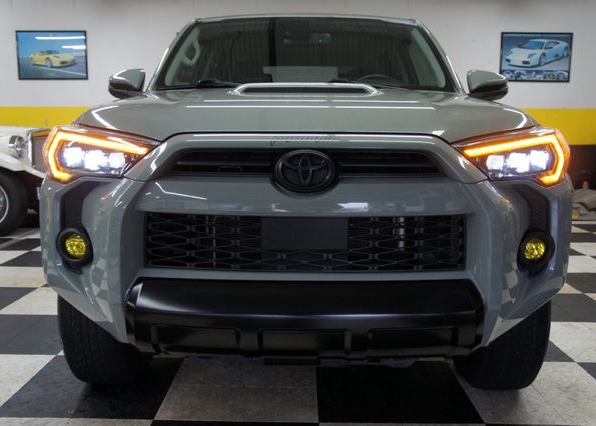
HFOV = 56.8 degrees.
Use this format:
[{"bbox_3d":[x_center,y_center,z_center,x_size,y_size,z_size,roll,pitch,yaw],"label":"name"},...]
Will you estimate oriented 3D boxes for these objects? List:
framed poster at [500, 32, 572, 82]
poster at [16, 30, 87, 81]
[{"bbox_3d":[3.143,-2.055,7.273,0.930,0.630,0.025,1,8,0],"label":"framed poster"},{"bbox_3d":[-3.267,-2.094,7.320,0.930,0.630,0.025,1,8,0],"label":"poster"}]

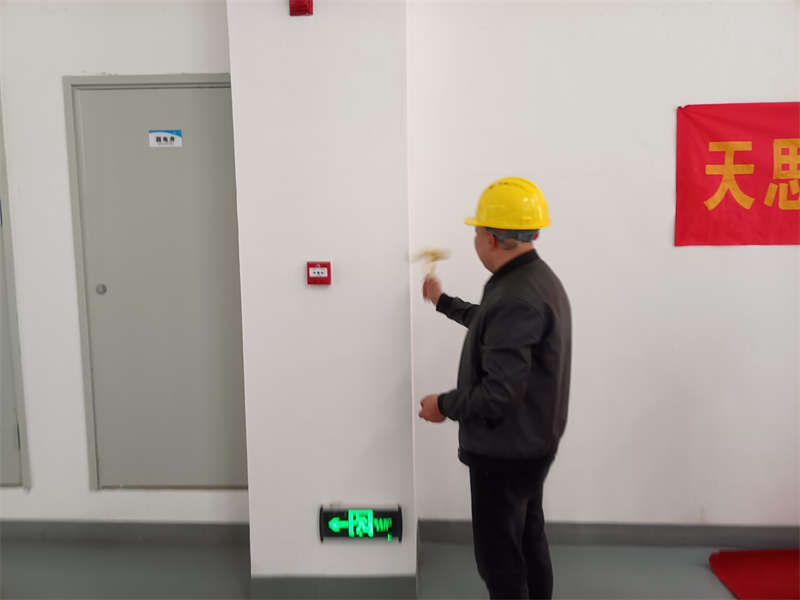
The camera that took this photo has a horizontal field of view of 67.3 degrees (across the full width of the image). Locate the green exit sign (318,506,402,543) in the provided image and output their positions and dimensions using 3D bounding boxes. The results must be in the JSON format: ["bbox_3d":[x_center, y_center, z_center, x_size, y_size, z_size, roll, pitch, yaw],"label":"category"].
[{"bbox_3d":[-0.166,0.960,2.572,0.352,0.162,0.045,-1,6,2],"label":"green exit sign"}]

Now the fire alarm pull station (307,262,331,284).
[{"bbox_3d":[-0.333,-0.110,2.471,0.096,0.094,0.046,-1,6,2],"label":"fire alarm pull station"}]

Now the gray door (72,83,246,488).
[{"bbox_3d":[-1.155,-0.035,3.046,0.880,2.048,0.050,-1,6,2],"label":"gray door"}]

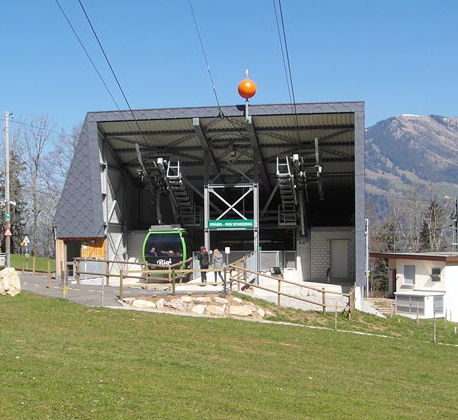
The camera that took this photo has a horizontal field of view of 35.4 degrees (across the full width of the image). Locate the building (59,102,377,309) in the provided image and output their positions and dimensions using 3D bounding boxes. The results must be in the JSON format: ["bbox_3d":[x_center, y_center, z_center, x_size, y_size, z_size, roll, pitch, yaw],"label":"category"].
[{"bbox_3d":[-0.930,-0.150,36.700,15.200,8.500,11.000,0,-1,10],"label":"building"}]

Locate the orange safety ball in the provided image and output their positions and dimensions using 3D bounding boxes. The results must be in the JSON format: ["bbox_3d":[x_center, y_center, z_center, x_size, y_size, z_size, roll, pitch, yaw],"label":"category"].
[{"bbox_3d":[0.799,-5.250,31.000,0.800,0.800,0.800,0,-1,0],"label":"orange safety ball"}]

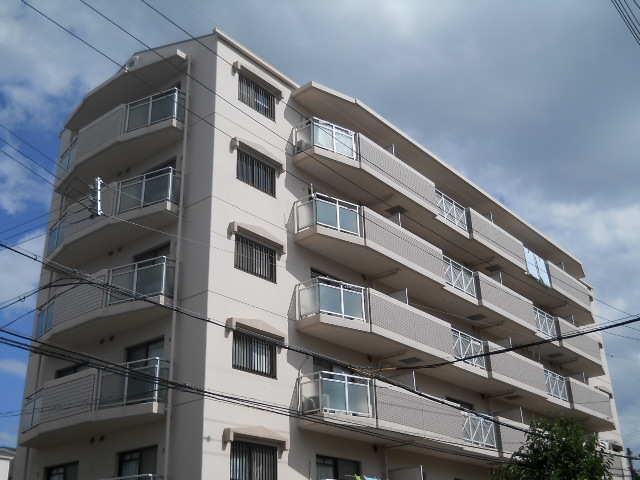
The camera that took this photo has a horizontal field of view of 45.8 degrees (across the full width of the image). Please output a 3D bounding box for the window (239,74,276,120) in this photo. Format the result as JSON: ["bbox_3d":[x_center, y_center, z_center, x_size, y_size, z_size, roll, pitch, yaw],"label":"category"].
[{"bbox_3d":[-1.970,-4.470,23.828,0.150,0.993,1.632,-22,-32,35],"label":"window"}]

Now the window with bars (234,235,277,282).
[{"bbox_3d":[-1.804,0.570,21.391,0.150,0.993,1.632,-22,-32,35],"label":"window with bars"}]

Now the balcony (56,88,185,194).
[{"bbox_3d":[-6.593,-3.094,24.154,5.874,1.386,1.140,-22,-32,35],"label":"balcony"}]

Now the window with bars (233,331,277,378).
[{"bbox_3d":[-1.721,3.089,20.172,0.150,0.993,1.632,-22,-32,35],"label":"window with bars"}]

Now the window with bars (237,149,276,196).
[{"bbox_3d":[-1.844,-1.998,22.581,0.150,1.090,1.704,-22,-32,35],"label":"window with bars"}]

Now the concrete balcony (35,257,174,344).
[{"bbox_3d":[-6.425,1.947,21.721,5.874,1.386,1.140,-22,-32,35],"label":"concrete balcony"}]

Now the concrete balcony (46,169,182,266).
[{"bbox_3d":[-6.494,-0.606,22.872,5.829,1.403,0.959,-20,-31,33],"label":"concrete balcony"}]

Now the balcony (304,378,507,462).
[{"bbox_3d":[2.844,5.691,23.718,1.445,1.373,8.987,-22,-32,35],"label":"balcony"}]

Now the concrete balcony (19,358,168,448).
[{"bbox_3d":[-6.328,4.434,20.435,5.829,1.403,0.959,-20,-31,33],"label":"concrete balcony"}]

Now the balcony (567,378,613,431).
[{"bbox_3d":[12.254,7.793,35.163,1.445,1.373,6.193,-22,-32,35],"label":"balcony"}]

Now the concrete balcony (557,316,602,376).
[{"bbox_3d":[12.075,5.198,36.150,1.360,1.392,6.472,-22,-32,35],"label":"concrete balcony"}]

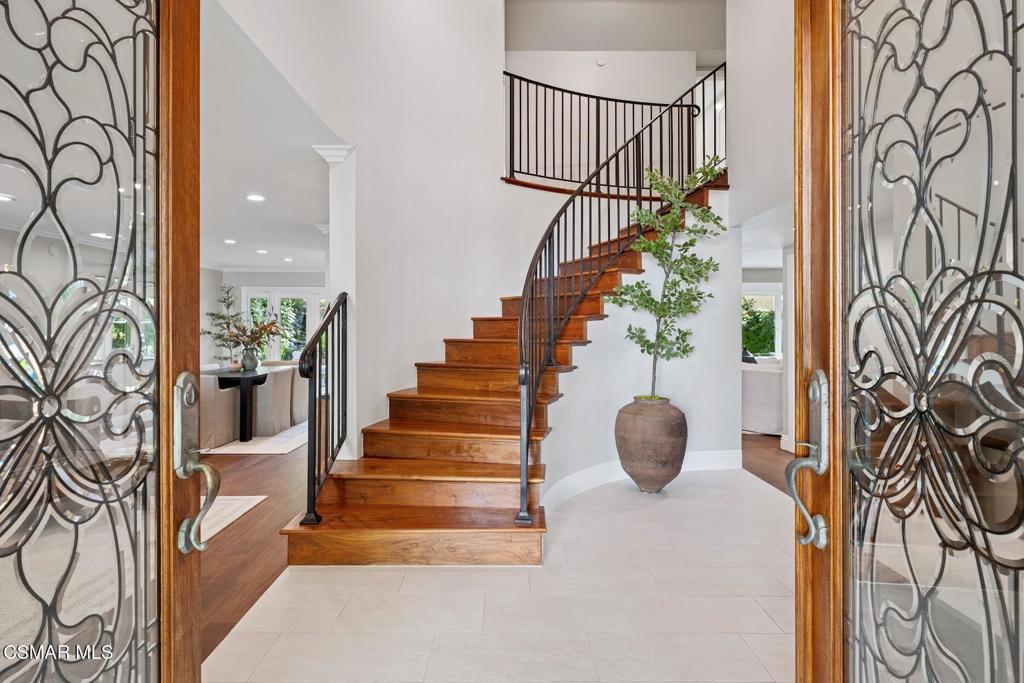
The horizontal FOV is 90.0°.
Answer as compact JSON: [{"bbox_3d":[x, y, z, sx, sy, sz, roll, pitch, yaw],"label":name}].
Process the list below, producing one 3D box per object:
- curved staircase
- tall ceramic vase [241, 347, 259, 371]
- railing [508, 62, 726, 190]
[{"bbox_3d":[0.380,-0.650,4.100,3.150,3.650,2.950,0,0,0],"label":"curved staircase"},{"bbox_3d":[-3.790,0.250,7.400,0.250,0.335,0.240,0,0,0],"label":"tall ceramic vase"},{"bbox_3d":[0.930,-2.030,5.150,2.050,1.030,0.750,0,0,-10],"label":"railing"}]

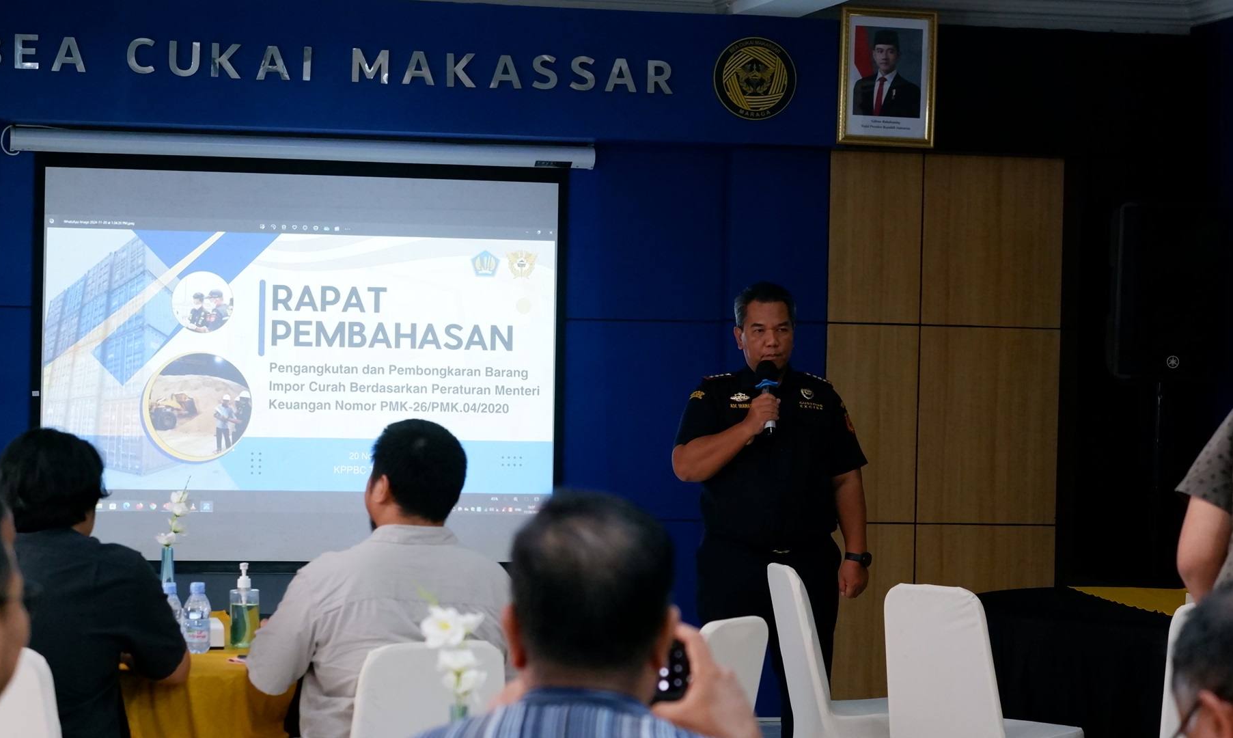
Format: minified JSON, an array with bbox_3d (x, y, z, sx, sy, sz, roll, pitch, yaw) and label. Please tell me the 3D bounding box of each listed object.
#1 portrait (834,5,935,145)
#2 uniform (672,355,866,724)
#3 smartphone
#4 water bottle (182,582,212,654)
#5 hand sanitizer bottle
[{"bbox_3d":[1.086,-1.163,11.550,0.395,0.545,0.030,2,4,-12],"label":"portrait"},{"bbox_3d":[0.462,0.690,8.750,0.540,1.400,0.350,1,1,-10],"label":"uniform"},{"bbox_3d":[0.003,0.345,3.300,0.162,0.077,0.009,1,-2,0],"label":"smartphone"},{"bbox_3d":[-0.987,0.587,6.800,0.064,0.168,0.064,1,1,0],"label":"water bottle"},{"bbox_3d":[-0.886,0.565,6.880,0.070,0.202,0.070,1,1,0],"label":"hand sanitizer bottle"}]

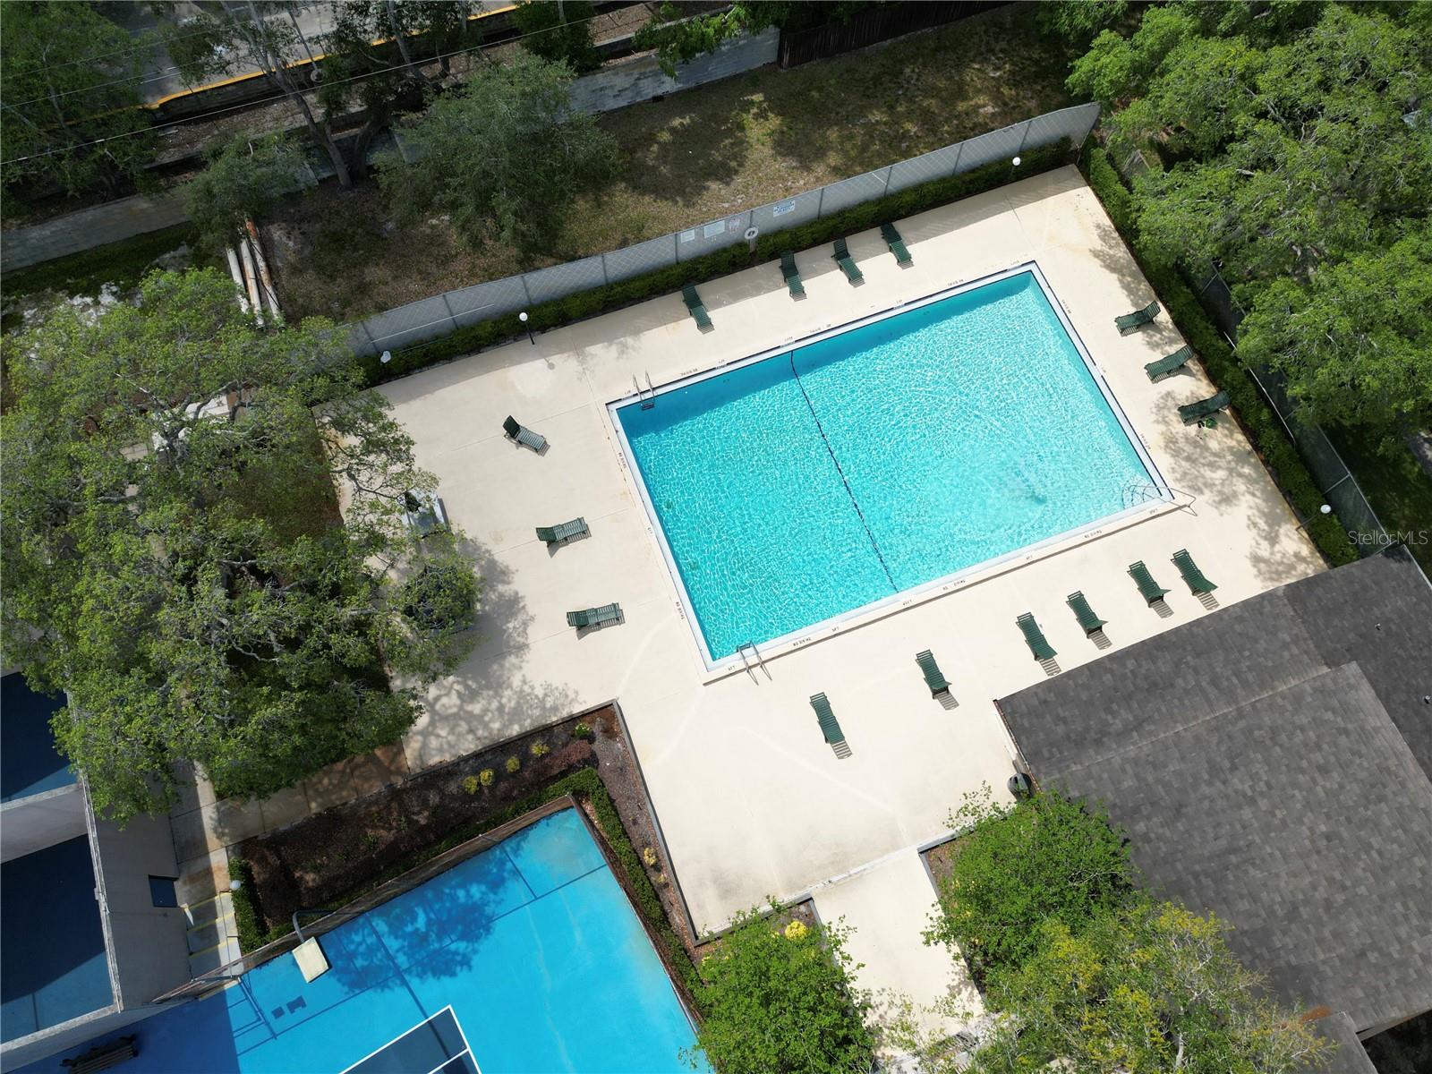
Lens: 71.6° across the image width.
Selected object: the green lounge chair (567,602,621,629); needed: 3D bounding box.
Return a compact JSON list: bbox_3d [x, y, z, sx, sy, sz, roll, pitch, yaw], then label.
[{"bbox_3d":[-4.292,2.817,35.334,1.860,0.720,0.620,-14,69,-5],"label":"green lounge chair"}]

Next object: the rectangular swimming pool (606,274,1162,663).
[{"bbox_3d":[6.455,-3.036,38.618,18.300,1.500,11.100,-20,70,-7],"label":"rectangular swimming pool"}]

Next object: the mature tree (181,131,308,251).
[{"bbox_3d":[-18.264,-13.175,39.081,4.500,5.500,4.400,-20,70,-7],"label":"mature tree"}]

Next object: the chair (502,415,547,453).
[{"bbox_3d":[-7.320,-3.905,37.823,1.620,0.970,0.620,28,72,11],"label":"chair"}]

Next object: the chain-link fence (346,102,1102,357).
[{"bbox_3d":[0.573,-11.935,39.762,32.600,2.980,0.150,-19,70,-7],"label":"chain-link fence"}]

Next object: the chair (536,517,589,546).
[{"bbox_3d":[-5.633,-0.227,36.468,1.800,0.820,0.620,-20,70,-7],"label":"chair"}]

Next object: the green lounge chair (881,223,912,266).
[{"bbox_3d":[7.397,-12.086,40.919,0.620,0.800,1.680,-28,71,-10],"label":"green lounge chair"}]

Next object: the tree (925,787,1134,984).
[{"bbox_3d":[9.120,10.327,29.473,6.000,6.000,5.600,0,69,1],"label":"tree"}]

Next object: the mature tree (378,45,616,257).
[{"bbox_3d":[-8.037,-14.017,37.801,8.600,8.300,7.200,-20,70,-7],"label":"mature tree"}]

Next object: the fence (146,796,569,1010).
[{"bbox_3d":[-10.747,11.503,31.794,13.530,2.400,0.120,-25,71,-9],"label":"fence"}]

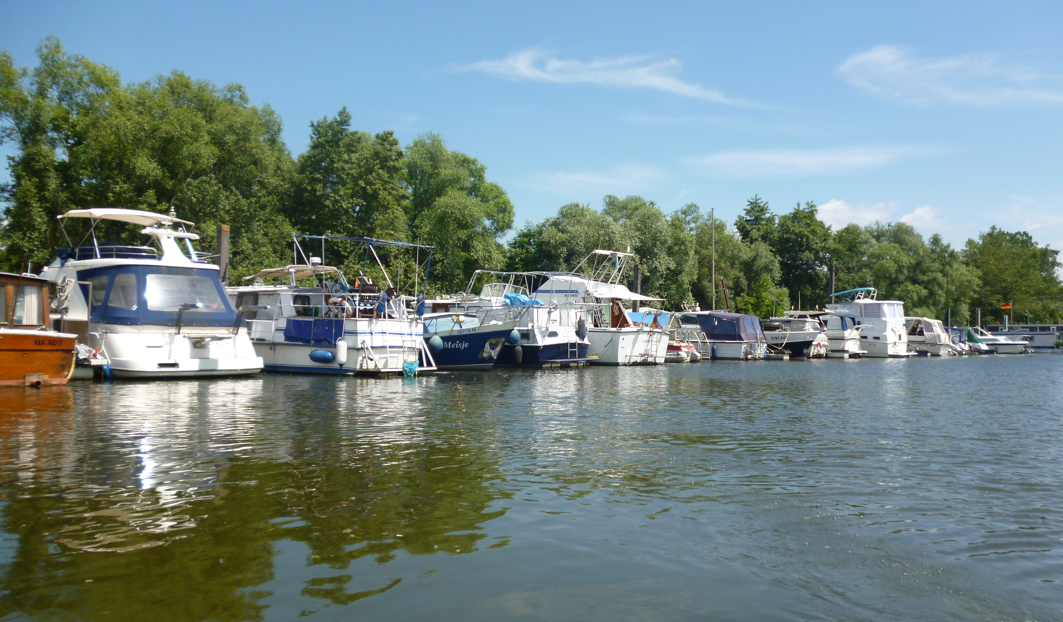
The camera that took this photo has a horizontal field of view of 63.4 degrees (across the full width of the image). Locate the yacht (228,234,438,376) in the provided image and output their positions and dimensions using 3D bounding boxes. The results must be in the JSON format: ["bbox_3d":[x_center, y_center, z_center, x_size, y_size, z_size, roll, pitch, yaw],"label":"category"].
[{"bbox_3d":[-7.842,-0.226,30.805,10.000,4.400,3.100,-1,-2,44],"label":"yacht"}]

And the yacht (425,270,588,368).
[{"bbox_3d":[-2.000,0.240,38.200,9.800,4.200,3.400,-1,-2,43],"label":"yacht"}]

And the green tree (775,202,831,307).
[{"bbox_3d":[29.069,-3.980,92.163,6.200,14.800,6.200,0,-2,17],"label":"green tree"}]

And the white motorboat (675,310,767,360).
[{"bbox_3d":[9.621,1.422,48.813,7.000,2.500,2.500,-1,-2,44],"label":"white motorboat"}]

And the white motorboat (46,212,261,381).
[{"bbox_3d":[-12.801,-0.542,26.777,4.000,4.700,11.300,2,-2,-44],"label":"white motorboat"}]

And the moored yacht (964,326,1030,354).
[{"bbox_3d":[37.845,2.445,70.915,5.600,2.300,2.200,-1,-2,44],"label":"moored yacht"}]

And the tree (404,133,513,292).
[{"bbox_3d":[-4.708,-4.611,56.156,7.000,13.300,7.000,1,-2,-5],"label":"tree"}]

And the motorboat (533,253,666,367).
[{"bbox_3d":[1.169,-0.149,38.948,9.800,4.900,3.400,-1,-2,44],"label":"motorboat"}]

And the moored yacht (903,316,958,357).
[{"bbox_3d":[27.969,1.947,65.774,7.000,2.800,2.400,-1,-2,44],"label":"moored yacht"}]

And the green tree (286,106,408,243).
[{"bbox_3d":[-10.765,-4.981,50.663,7.200,13.600,7.200,1,-2,-12],"label":"green tree"}]

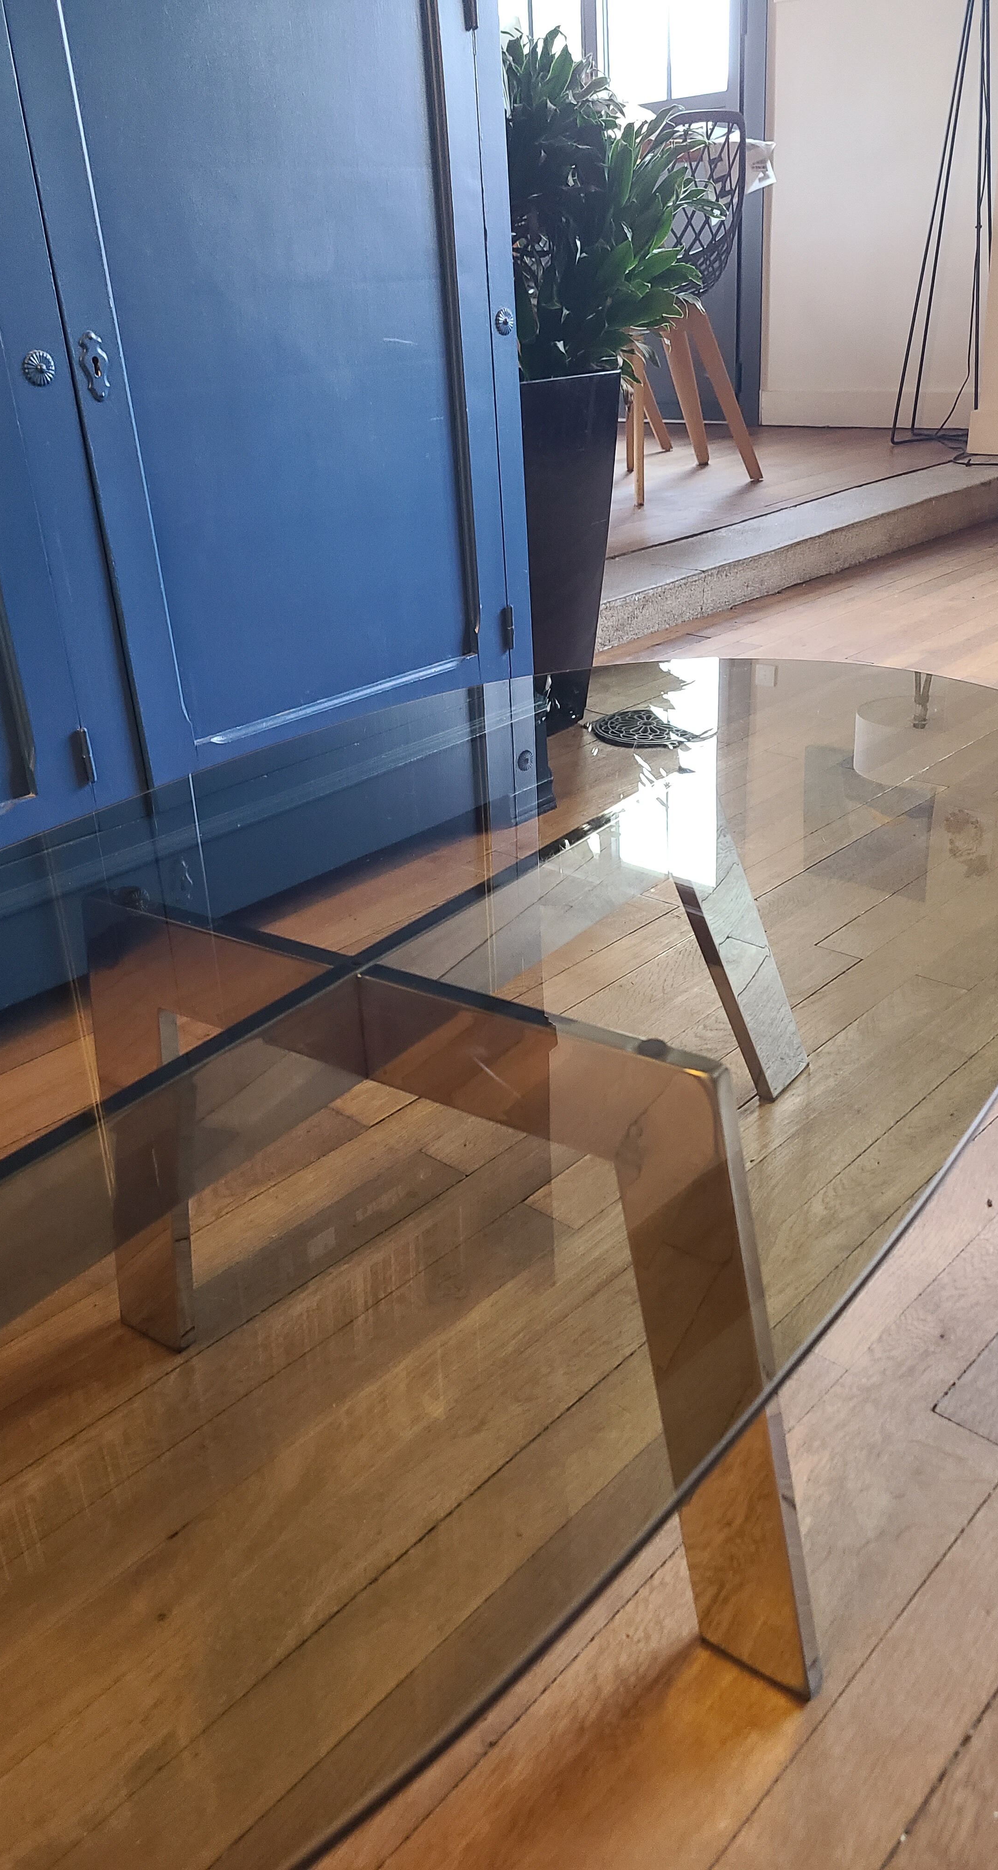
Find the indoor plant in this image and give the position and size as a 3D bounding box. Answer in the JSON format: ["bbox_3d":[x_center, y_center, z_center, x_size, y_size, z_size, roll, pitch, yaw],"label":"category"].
[{"bbox_3d":[0.015,-0.830,2.215,0.551,1.013,0.581,-23,32,-33],"label":"indoor plant"}]

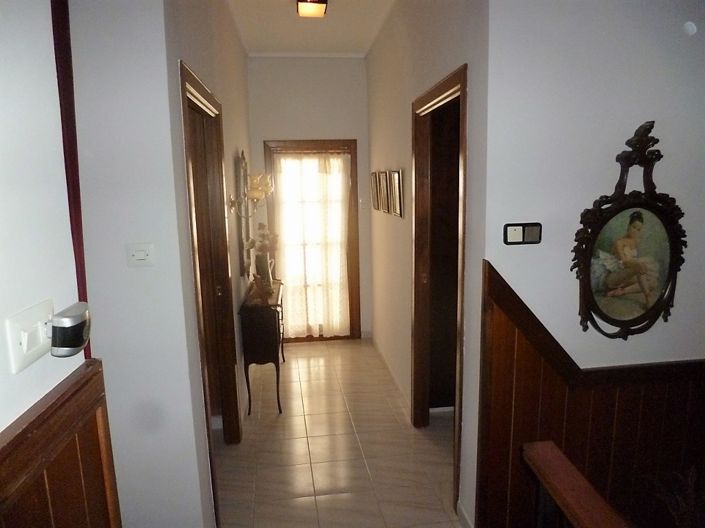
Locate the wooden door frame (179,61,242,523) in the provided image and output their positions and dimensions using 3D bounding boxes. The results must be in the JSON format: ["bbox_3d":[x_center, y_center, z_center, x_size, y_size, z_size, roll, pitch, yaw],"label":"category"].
[{"bbox_3d":[-0.730,0.191,2.473,0.125,2.080,0.975,-2,9,-6],"label":"wooden door frame"}]

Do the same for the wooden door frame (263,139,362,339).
[{"bbox_3d":[-0.382,-0.197,4.955,0.910,2.040,0.110,-2,9,-9],"label":"wooden door frame"}]

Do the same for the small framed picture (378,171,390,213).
[{"bbox_3d":[0.265,-0.588,3.990,0.030,0.324,0.300,-2,9,-6],"label":"small framed picture"}]

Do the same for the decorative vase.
[{"bbox_3d":[-0.730,0.060,4.034,0.140,0.290,0.140,-2,9,-6],"label":"decorative vase"}]

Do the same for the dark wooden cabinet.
[{"bbox_3d":[-0.683,0.614,3.934,0.273,0.777,1.100,-2,9,-6],"label":"dark wooden cabinet"}]

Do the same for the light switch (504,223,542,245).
[{"bbox_3d":[0.688,-0.118,1.956,0.157,0.082,0.016,-2,9,-9],"label":"light switch"}]

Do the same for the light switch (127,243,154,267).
[{"bbox_3d":[-0.748,-0.030,1.720,0.088,0.085,0.016,-2,9,-9],"label":"light switch"}]

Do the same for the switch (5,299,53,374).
[{"bbox_3d":[-0.530,0.115,0.808,0.015,0.086,0.139,-2,9,-9],"label":"switch"}]

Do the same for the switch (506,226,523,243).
[{"bbox_3d":[0.654,-0.116,1.951,0.062,0.063,0.016,-2,9,-9],"label":"switch"}]

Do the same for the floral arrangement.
[{"bbox_3d":[-0.734,-0.188,3.984,0.250,0.275,0.240,-2,9,-6],"label":"floral arrangement"}]

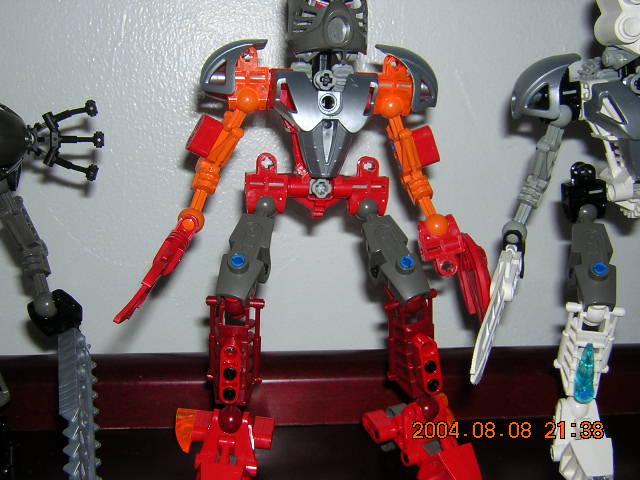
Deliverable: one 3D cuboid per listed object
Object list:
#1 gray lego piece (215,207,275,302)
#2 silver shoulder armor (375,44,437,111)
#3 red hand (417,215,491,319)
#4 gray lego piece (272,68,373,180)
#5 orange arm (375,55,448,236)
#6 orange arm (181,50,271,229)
[{"bbox_3d":[-0.029,0.005,0.344,0.019,0.040,0.017,17,-8,0],"label":"gray lego piece"},{"bbox_3d":[0.034,-0.064,0.343,0.025,0.025,0.024,0,5,0],"label":"silver shoulder armor"},{"bbox_3d":[0.054,0.011,0.347,0.023,0.044,0.024,-20,3,0],"label":"red hand"},{"bbox_3d":[0.002,-0.045,0.338,0.040,0.042,0.018,1,5,0],"label":"gray lego piece"},{"bbox_3d":[0.036,-0.037,0.342,0.021,0.072,0.018,-18,5,0],"label":"orange arm"},{"bbox_3d":[-0.038,-0.040,0.342,0.024,0.074,0.018,22,5,0],"label":"orange arm"}]

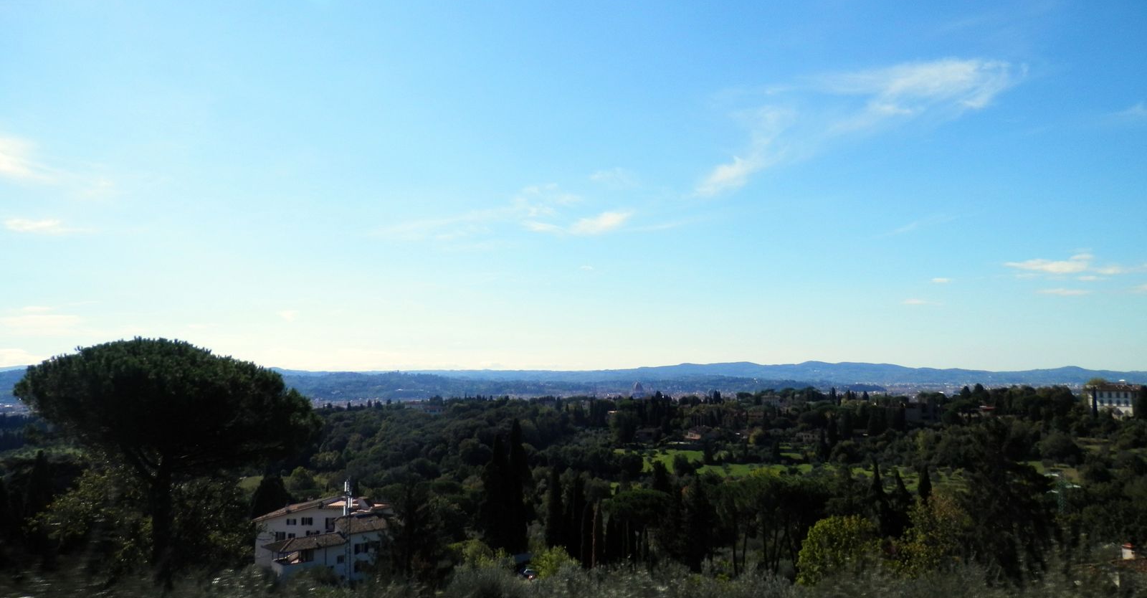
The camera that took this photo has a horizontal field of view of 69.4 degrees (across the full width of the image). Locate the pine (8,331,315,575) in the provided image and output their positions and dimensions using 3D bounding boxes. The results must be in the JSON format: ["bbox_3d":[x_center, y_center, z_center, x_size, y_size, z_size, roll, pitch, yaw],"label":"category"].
[{"bbox_3d":[-17.200,7.150,36.000,11.800,11.000,11.400,3,-6,-25],"label":"pine"}]

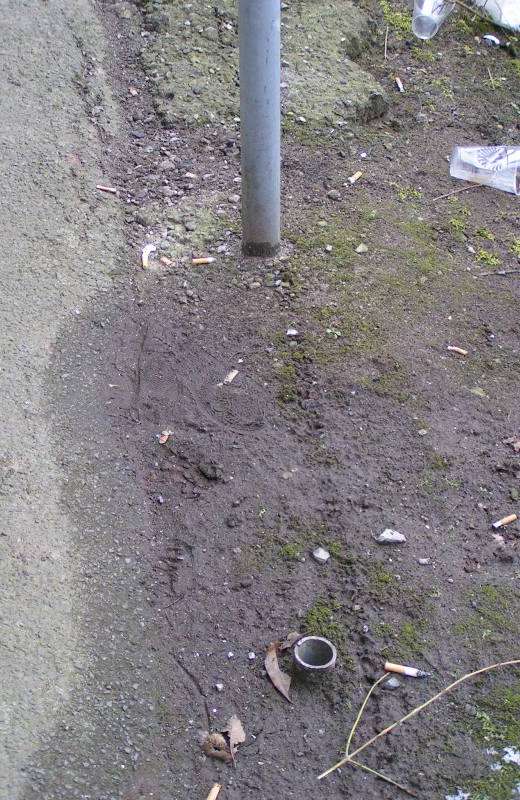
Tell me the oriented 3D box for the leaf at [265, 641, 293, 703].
[{"bbox_3d":[0.023,0.312,1.666,0.021,0.014,0.087,-8,39,-9],"label":"leaf"}]

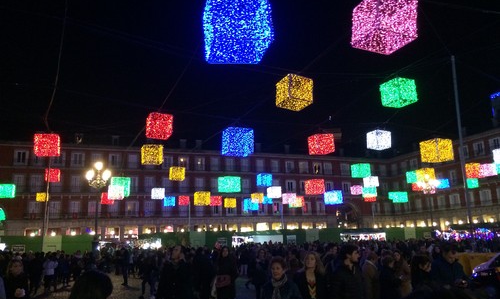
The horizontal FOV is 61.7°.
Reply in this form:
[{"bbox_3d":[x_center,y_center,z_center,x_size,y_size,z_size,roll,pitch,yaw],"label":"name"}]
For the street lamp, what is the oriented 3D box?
[{"bbox_3d":[-10.880,4.655,29.686,1.708,7.741,1.708,3,-13,-23],"label":"street lamp"}]

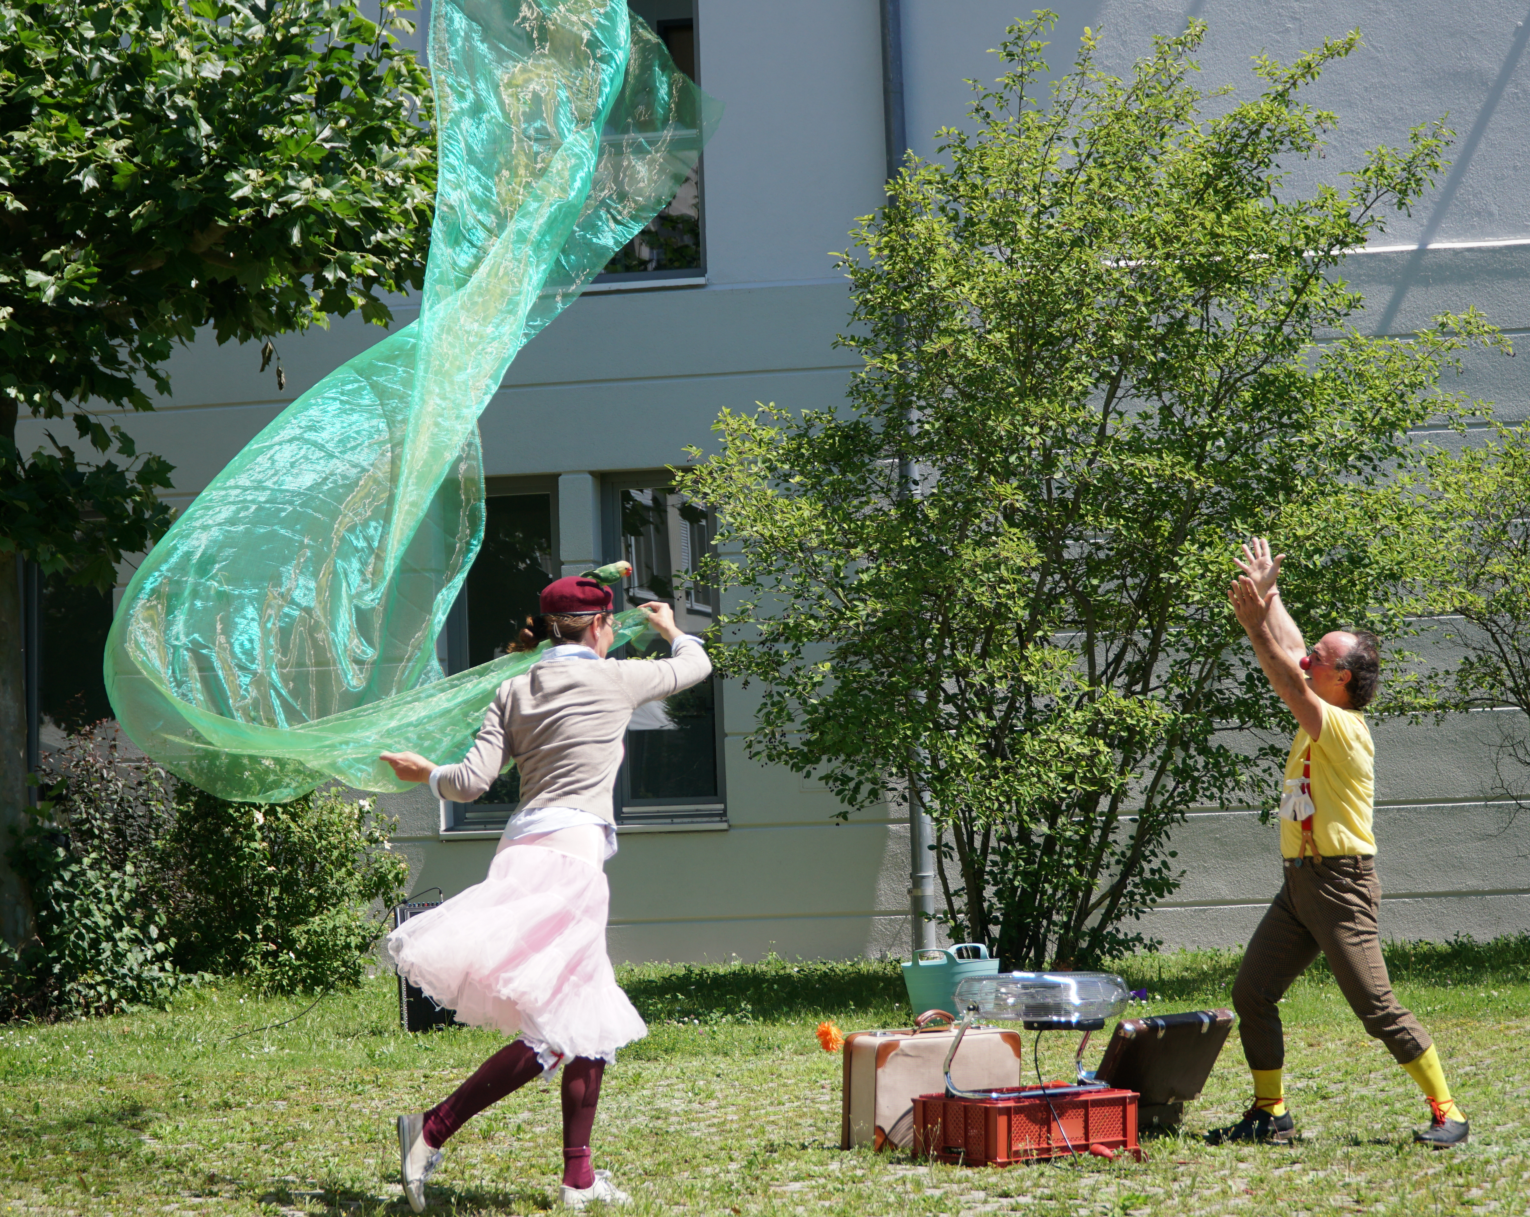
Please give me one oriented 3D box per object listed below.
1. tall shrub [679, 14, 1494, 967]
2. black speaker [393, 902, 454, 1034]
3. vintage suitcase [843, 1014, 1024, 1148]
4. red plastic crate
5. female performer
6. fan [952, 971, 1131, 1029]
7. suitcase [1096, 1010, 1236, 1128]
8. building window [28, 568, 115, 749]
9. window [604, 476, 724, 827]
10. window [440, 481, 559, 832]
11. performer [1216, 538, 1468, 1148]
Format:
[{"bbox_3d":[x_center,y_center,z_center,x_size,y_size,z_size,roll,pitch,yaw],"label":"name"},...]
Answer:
[{"bbox_3d":[1.663,-0.610,18.800,4.150,4.900,3.400,-3,-4,10],"label":"tall shrub"},{"bbox_3d":[-1.495,1.662,17.110,0.420,0.600,0.320,-1,-4,-9],"label":"black speaker"},{"bbox_3d":[0.536,1.531,11.875,0.640,0.405,0.165,-1,-2,-40],"label":"vintage suitcase"},{"bbox_3d":[0.831,1.643,11.599,0.600,0.195,0.400,1,-5,-38],"label":"red plastic crate"},{"bbox_3d":[-0.622,0.807,10.380,0.850,1.790,0.750,-4,-2,40],"label":"female performer"},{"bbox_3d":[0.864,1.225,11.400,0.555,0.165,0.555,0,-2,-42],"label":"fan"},{"bbox_3d":[1.166,1.532,11.900,0.510,0.380,0.460,0,-2,-44],"label":"suitcase"},{"bbox_3d":[-4.046,0.381,21.200,0.640,1.950,0.180,-2,-2,9],"label":"building window"},{"bbox_3d":[-0.570,0.241,20.550,0.680,1.980,0.180,-2,-2,9],"label":"window"},{"bbox_3d":[-1.526,0.279,21.000,0.660,1.970,0.140,-3,-4,10],"label":"window"},{"bbox_3d":[1.852,0.753,11.750,0.770,1.960,0.530,-2,-4,-6],"label":"performer"}]

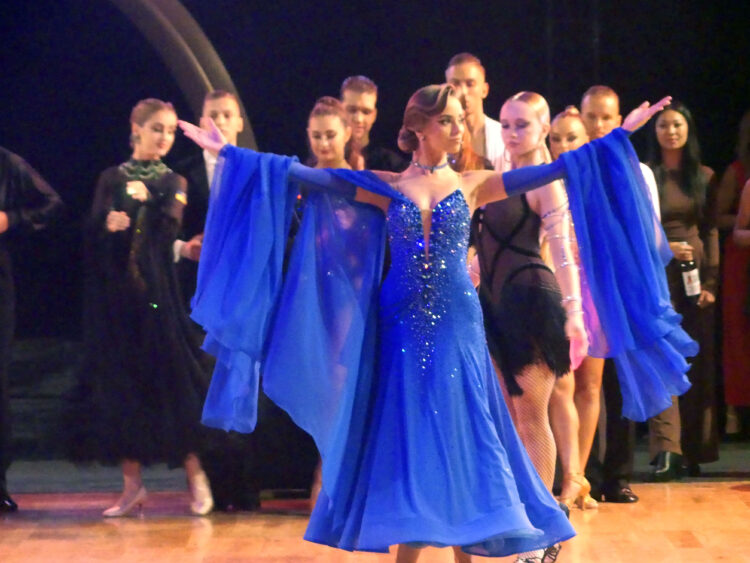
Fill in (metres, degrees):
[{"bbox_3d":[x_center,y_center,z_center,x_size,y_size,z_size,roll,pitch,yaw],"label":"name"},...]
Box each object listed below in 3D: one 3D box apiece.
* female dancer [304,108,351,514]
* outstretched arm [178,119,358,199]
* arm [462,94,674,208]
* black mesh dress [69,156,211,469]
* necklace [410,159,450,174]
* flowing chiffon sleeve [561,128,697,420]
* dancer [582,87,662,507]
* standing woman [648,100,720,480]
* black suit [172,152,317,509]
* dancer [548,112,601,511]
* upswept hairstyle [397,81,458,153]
[{"bbox_3d":[-0.180,0.089,25.100,0.460,1.740,0.360,0,1,6],"label":"female dancer"},{"bbox_3d":[-0.354,-0.426,20.000,0.660,0.150,0.140,16,2,0],"label":"outstretched arm"},{"bbox_3d":[0.673,-0.439,20.450,0.780,0.190,0.150,-17,0,5],"label":"arm"},{"bbox_3d":[-0.986,0.133,24.750,0.600,1.280,0.520,0,1,-7],"label":"black mesh dress"},{"bbox_3d":[0.187,-0.391,20.000,0.128,0.055,0.120,0,2,-4],"label":"necklace"},{"bbox_3d":[0.854,-0.024,20.000,0.460,0.990,0.300,0,2,-3],"label":"flowing chiffon sleeve"},{"bbox_3d":[1.018,0.052,25.550,0.500,1.790,0.360,0,1,0],"label":"dancer"},{"bbox_3d":[1.393,0.032,27.000,0.430,1.710,0.370,0,2,9],"label":"standing woman"},{"bbox_3d":[-0.607,0.207,25.100,0.530,1.500,0.380,0,1,3],"label":"black suit"},{"bbox_3d":[0.852,0.105,25.500,0.460,1.720,0.360,0,2,7],"label":"dancer"},{"bbox_3d":[0.183,-0.566,20.500,0.230,0.235,0.180,1,1,44],"label":"upswept hairstyle"}]

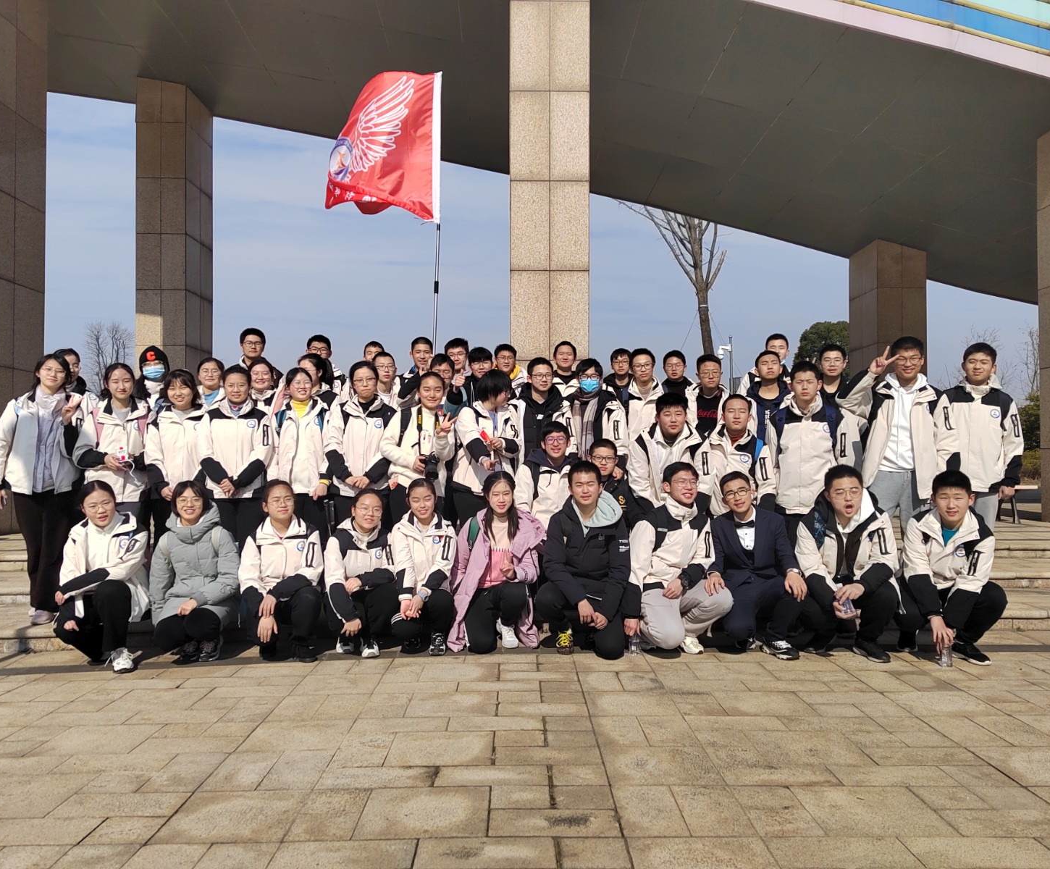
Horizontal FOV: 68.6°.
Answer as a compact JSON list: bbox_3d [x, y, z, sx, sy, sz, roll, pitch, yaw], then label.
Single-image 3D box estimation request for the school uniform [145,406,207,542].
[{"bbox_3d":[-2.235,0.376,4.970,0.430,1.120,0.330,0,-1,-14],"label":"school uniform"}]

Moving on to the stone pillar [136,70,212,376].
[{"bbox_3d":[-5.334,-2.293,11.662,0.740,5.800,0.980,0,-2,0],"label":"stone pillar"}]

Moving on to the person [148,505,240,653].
[{"bbox_3d":[-1.854,0.810,4.319,0.500,0.800,0.580,0,-2,-18],"label":"person"}]

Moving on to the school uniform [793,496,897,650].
[{"bbox_3d":[1.826,0.748,4.450,0.580,0.900,0.660,0,-1,10],"label":"school uniform"}]

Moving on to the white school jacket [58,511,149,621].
[{"bbox_3d":[-2.364,0.739,4.320,0.470,0.600,0.450,0,-1,-5],"label":"white school jacket"}]

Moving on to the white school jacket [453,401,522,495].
[{"bbox_3d":[-0.246,0.090,4.930,0.430,0.600,0.420,0,-1,-25],"label":"white school jacket"}]

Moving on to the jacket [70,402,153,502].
[{"bbox_3d":[-2.594,0.106,4.870,0.480,0.650,0.380,0,-1,-22],"label":"jacket"}]

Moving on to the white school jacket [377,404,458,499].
[{"bbox_3d":[-0.701,0.103,5.030,0.500,0.600,0.380,0,-1,-13],"label":"white school jacket"}]

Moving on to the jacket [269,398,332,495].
[{"bbox_3d":[-1.467,0.079,5.000,0.410,0.620,0.320,0,-1,-7],"label":"jacket"}]

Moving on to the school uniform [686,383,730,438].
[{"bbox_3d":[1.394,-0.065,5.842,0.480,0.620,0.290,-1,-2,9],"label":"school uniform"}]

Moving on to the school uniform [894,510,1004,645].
[{"bbox_3d":[2.408,0.816,4.380,0.610,0.770,0.620,-1,-1,19],"label":"school uniform"}]

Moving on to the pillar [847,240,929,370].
[{"bbox_3d":[5.720,-0.948,12.177,0.750,4.000,1.000,0,-1,0],"label":"pillar"}]

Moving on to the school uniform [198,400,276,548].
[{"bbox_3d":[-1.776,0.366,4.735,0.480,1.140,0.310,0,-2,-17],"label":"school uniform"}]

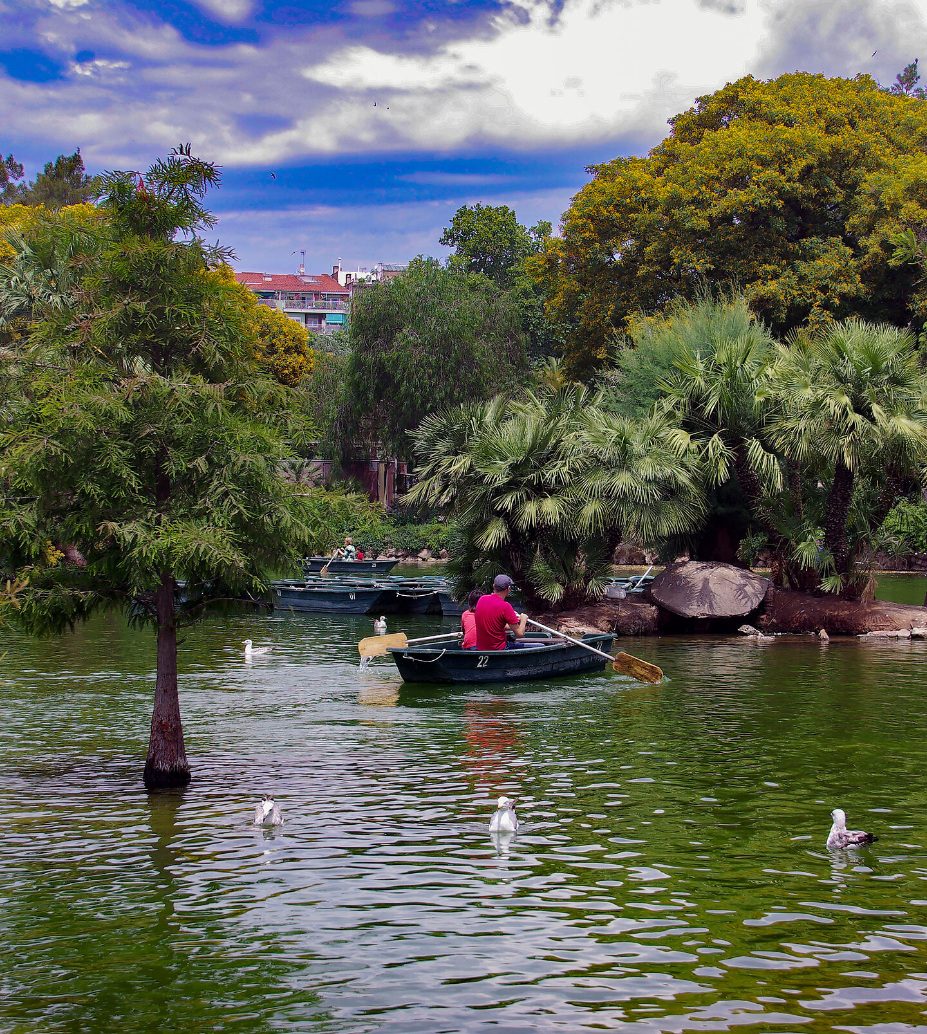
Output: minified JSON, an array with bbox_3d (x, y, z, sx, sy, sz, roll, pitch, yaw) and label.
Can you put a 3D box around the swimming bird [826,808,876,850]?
[{"bbox_3d":[2.270,1.830,11.650,0.400,0.240,0.180,0,1,-32],"label":"swimming bird"}]

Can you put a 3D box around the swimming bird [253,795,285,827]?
[{"bbox_3d":[-1.230,1.860,12.450,0.180,0.200,0.380,0,0,-3],"label":"swimming bird"}]

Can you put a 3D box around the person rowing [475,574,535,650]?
[{"bbox_3d":[0.510,1.200,23.000,0.650,1.080,0.850,0,1,43],"label":"person rowing"}]

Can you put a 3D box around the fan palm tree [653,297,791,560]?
[{"bbox_3d":[4.160,-1.180,32.000,2.300,4.500,2.300,0,0,0],"label":"fan palm tree"}]

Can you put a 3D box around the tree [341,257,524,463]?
[{"bbox_3d":[-1.120,-4.400,72.000,6.800,10.000,6.600,0,0,0],"label":"tree"}]

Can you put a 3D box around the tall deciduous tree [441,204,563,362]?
[{"bbox_3d":[1.950,-6.800,90.000,6.600,14.600,6.600,0,0,0],"label":"tall deciduous tree"}]

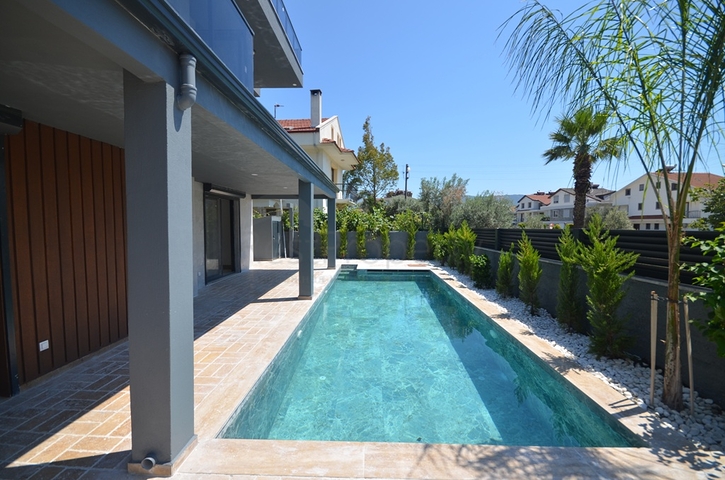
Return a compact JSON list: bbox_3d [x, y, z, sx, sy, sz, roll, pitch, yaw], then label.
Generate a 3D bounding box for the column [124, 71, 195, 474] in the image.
[{"bbox_3d":[-1.356,0.257,2.019,0.270,2.495,0.270,0,3,2],"label":"column"}]

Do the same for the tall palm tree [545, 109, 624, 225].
[{"bbox_3d":[8.854,-2.106,12.142,3.200,6.246,3.200,0,3,2],"label":"tall palm tree"}]

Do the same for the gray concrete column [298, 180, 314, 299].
[{"bbox_3d":[-1.214,0.014,6.546,0.270,2.495,0.270,0,3,2],"label":"gray concrete column"}]

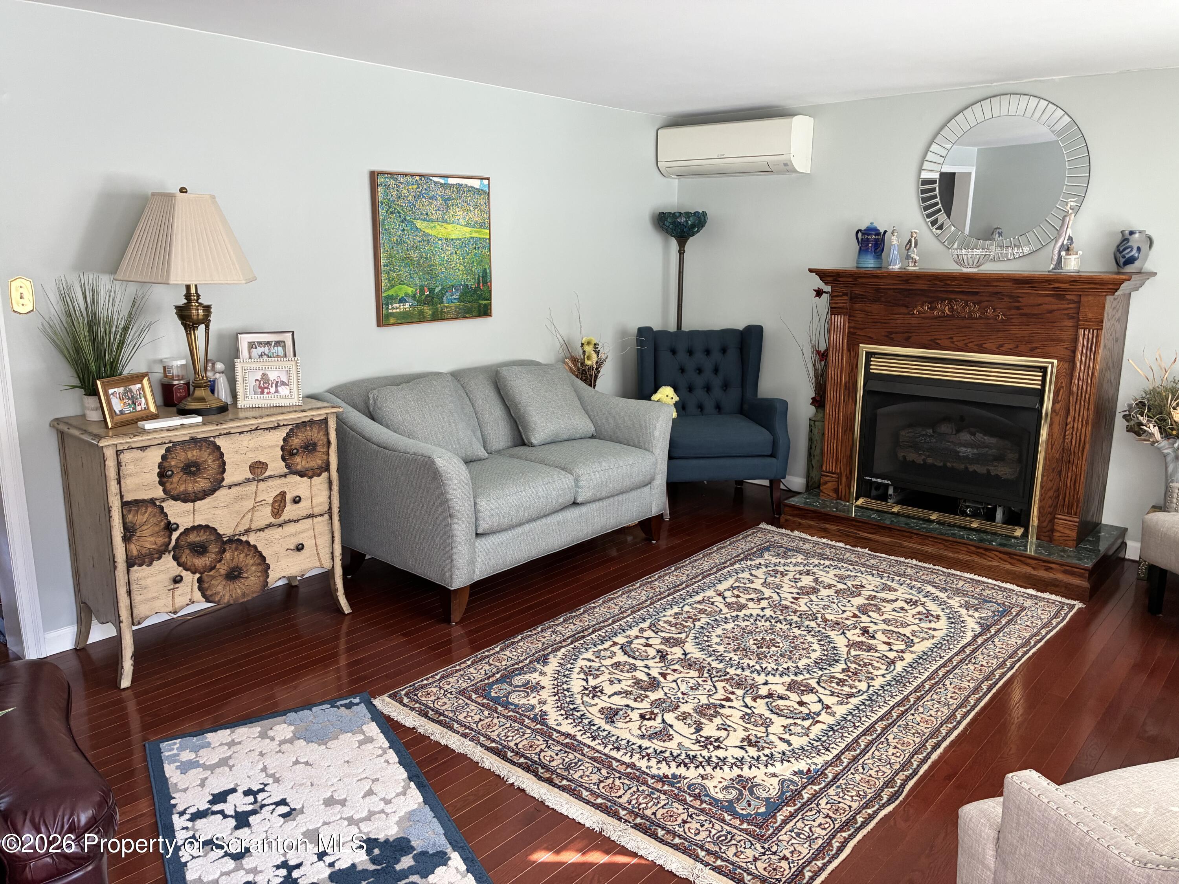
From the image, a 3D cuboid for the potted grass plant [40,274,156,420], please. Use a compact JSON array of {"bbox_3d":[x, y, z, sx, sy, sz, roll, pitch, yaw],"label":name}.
[{"bbox_3d":[-1.719,-0.334,3.143,0.320,0.515,0.370,11,16,40],"label":"potted grass plant"}]

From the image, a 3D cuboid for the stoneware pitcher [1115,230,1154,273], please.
[{"bbox_3d":[2.434,-0.844,3.930,0.162,0.188,0.132,2,13,6],"label":"stoneware pitcher"}]

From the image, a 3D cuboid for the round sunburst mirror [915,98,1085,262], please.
[{"bbox_3d":[2.068,-1.324,4.468,0.810,0.810,0.030,11,16,40],"label":"round sunburst mirror"}]

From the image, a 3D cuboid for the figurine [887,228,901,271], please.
[{"bbox_3d":[1.562,-0.990,4.521,0.066,0.210,0.066,-5,13,-21],"label":"figurine"}]

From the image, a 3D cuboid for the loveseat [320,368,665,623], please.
[{"bbox_3d":[-0.410,0.137,4.261,0.870,0.885,1.570,11,16,40],"label":"loveseat"}]

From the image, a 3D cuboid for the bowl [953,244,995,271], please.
[{"bbox_3d":[1.931,-0.917,4.441,0.205,0.118,0.205,11,16,40],"label":"bowl"}]

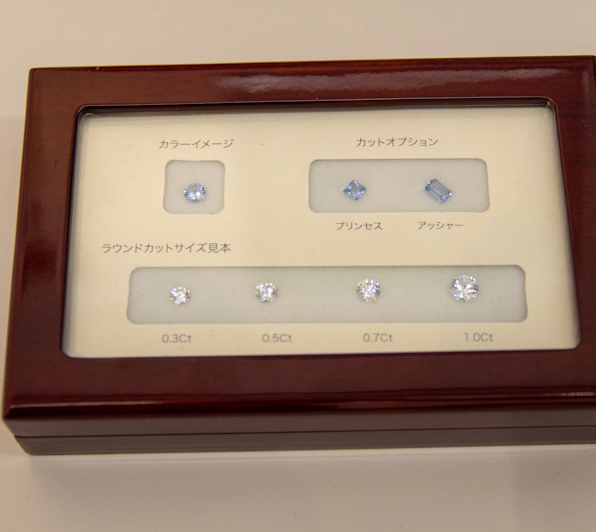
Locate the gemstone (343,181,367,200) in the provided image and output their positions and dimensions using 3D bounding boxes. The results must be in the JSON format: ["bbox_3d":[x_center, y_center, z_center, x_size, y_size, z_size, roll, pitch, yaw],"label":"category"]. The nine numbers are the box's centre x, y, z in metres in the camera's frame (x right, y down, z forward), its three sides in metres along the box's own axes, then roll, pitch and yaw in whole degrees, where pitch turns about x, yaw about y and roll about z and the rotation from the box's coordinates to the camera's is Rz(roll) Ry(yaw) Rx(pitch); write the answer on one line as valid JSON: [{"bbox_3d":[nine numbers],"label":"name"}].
[{"bbox_3d":[0.014,-0.018,0.344,0.004,0.003,0.004,38,70,18],"label":"gemstone"}]

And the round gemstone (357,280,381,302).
[{"bbox_3d":[0.017,0.006,0.333,0.006,0.003,0.006,-1,64,1],"label":"round gemstone"}]

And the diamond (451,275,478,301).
[{"bbox_3d":[0.039,0.006,0.332,0.006,0.004,0.006,-1,64,1],"label":"diamond"}]

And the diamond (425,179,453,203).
[{"bbox_3d":[0.034,-0.018,0.344,0.004,0.003,0.006,-42,70,-17],"label":"diamond"}]

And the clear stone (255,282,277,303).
[{"bbox_3d":[-0.007,0.006,0.333,0.005,0.003,0.005,-1,64,1],"label":"clear stone"}]

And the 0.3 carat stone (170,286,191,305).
[{"bbox_3d":[-0.028,0.007,0.333,0.004,0.003,0.004,-1,64,1],"label":"0.3 carat stone"}]

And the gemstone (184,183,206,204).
[{"bbox_3d":[-0.025,-0.017,0.345,0.005,0.003,0.005,-1,64,1],"label":"gemstone"}]

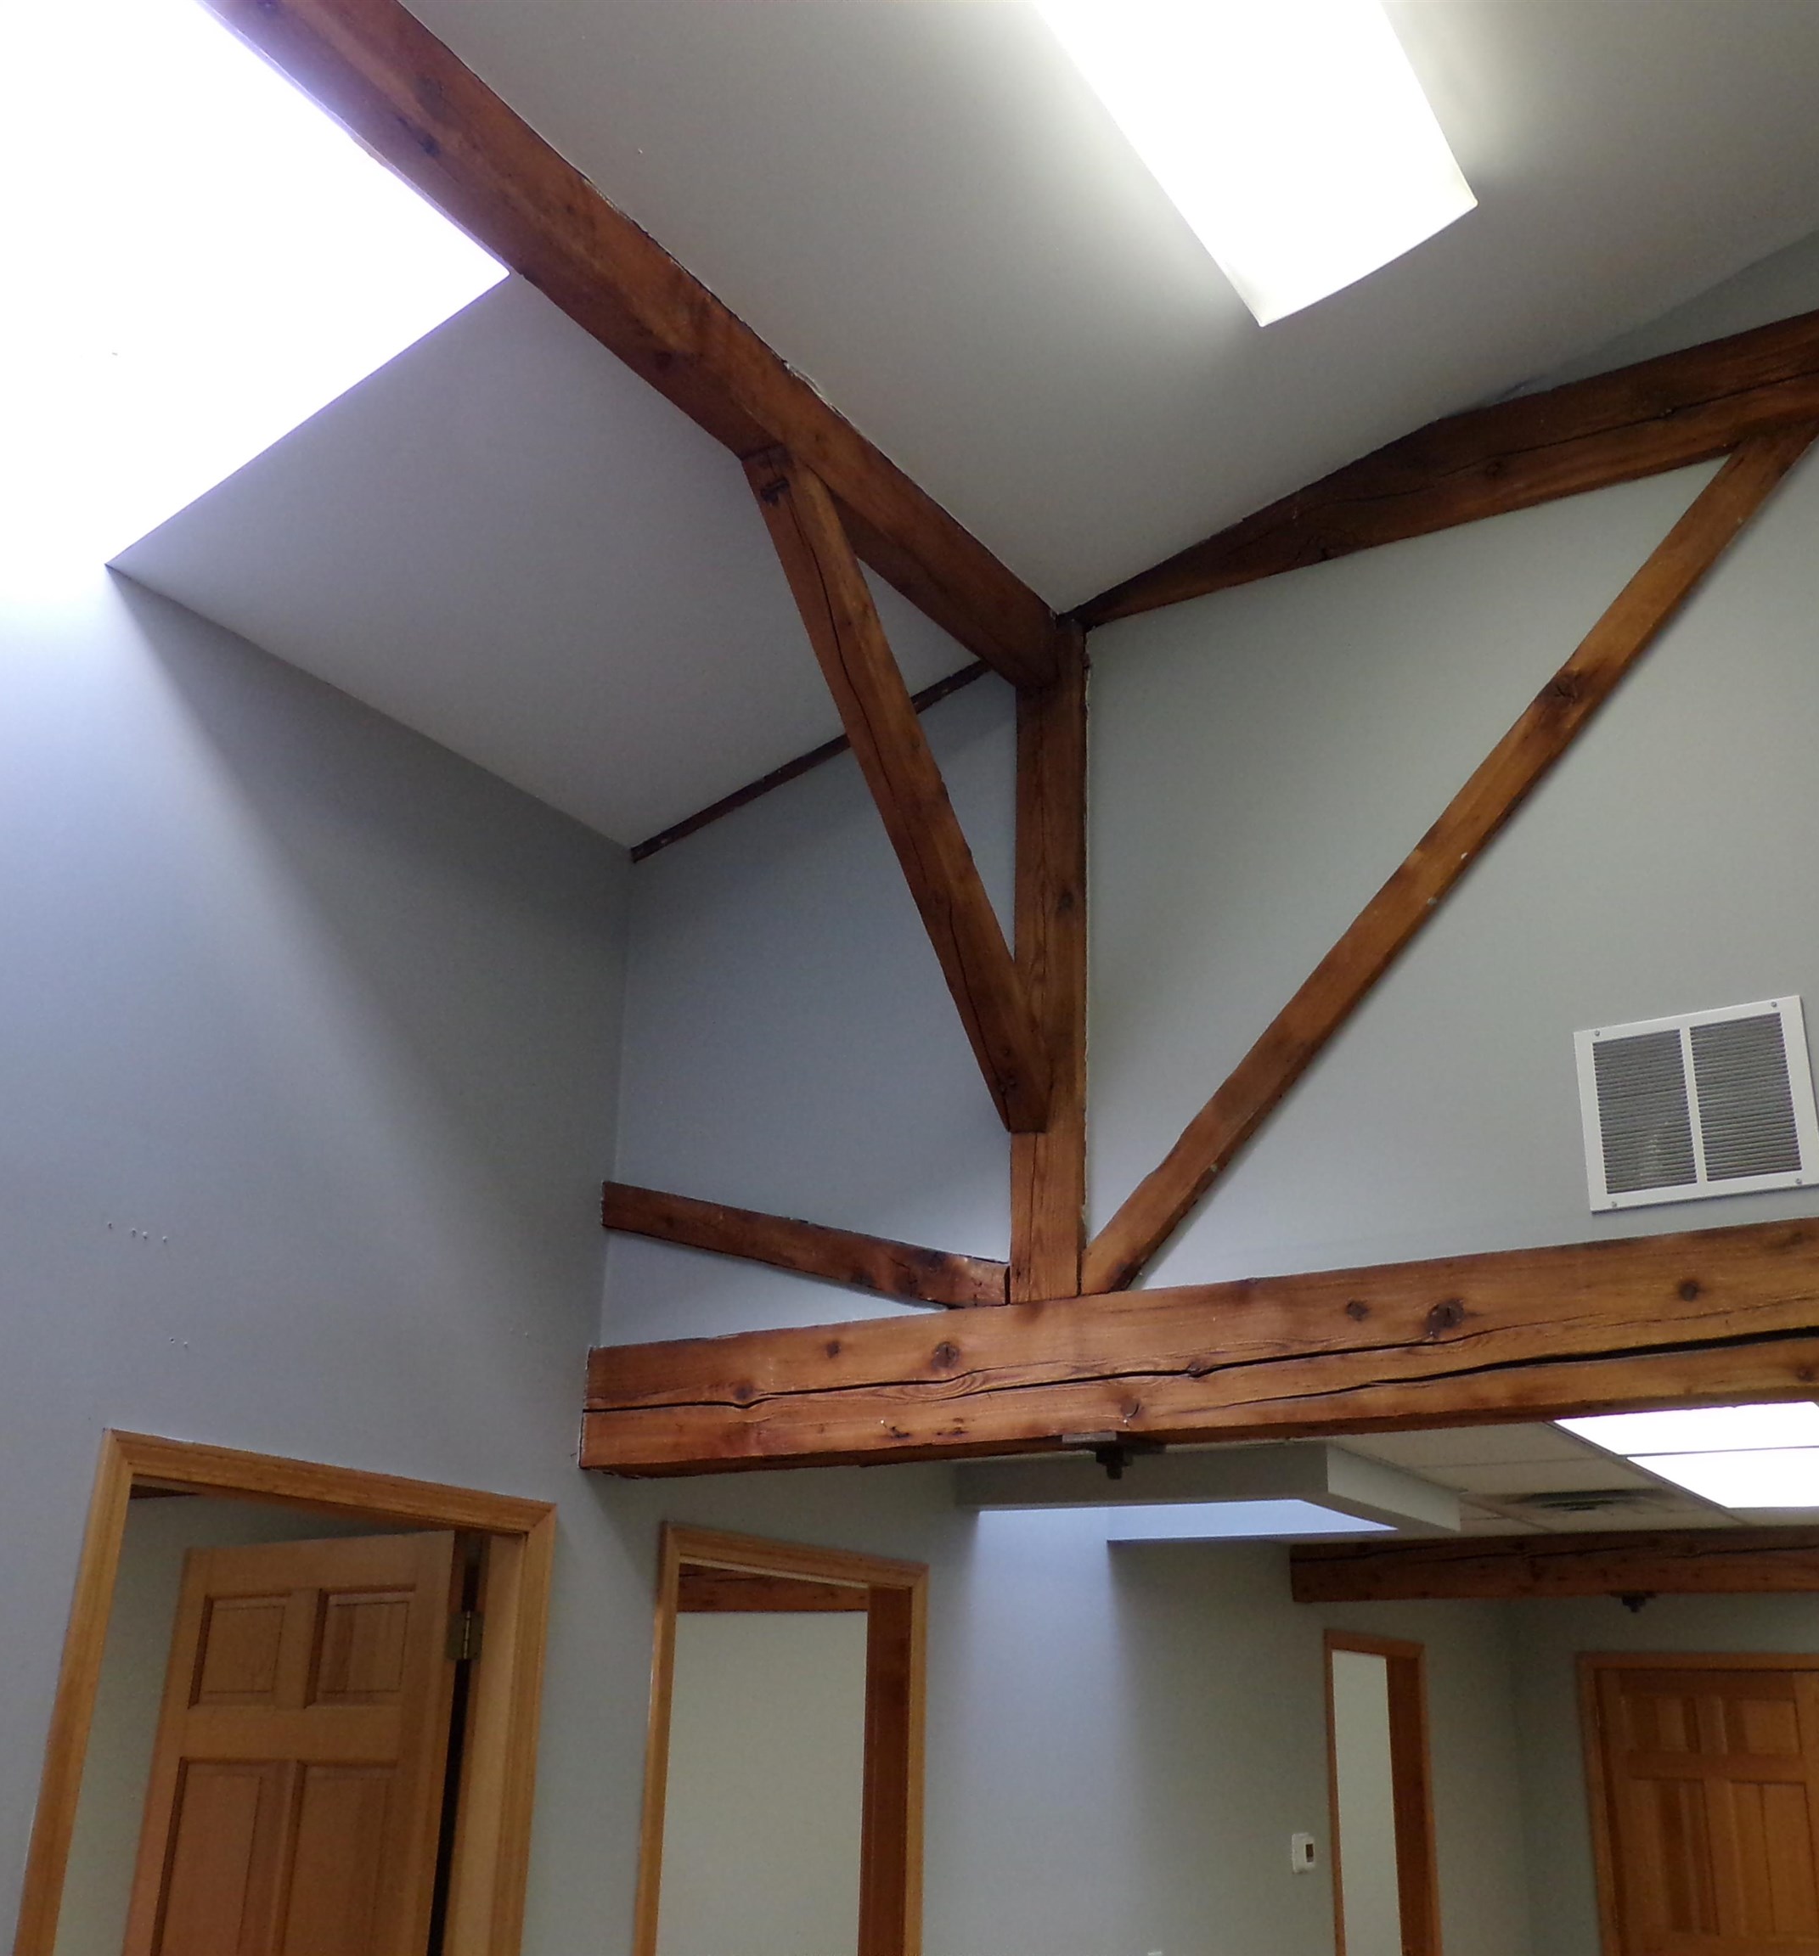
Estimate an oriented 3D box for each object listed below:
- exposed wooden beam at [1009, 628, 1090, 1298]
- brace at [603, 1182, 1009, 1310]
[{"bbox_3d":[0.308,-0.039,3.889,0.149,1.393,0.140,-12,-25,31],"label":"exposed wooden beam"},{"bbox_3d":[-0.220,0.554,3.983,1.071,0.104,0.090,6,-15,36],"label":"brace"}]

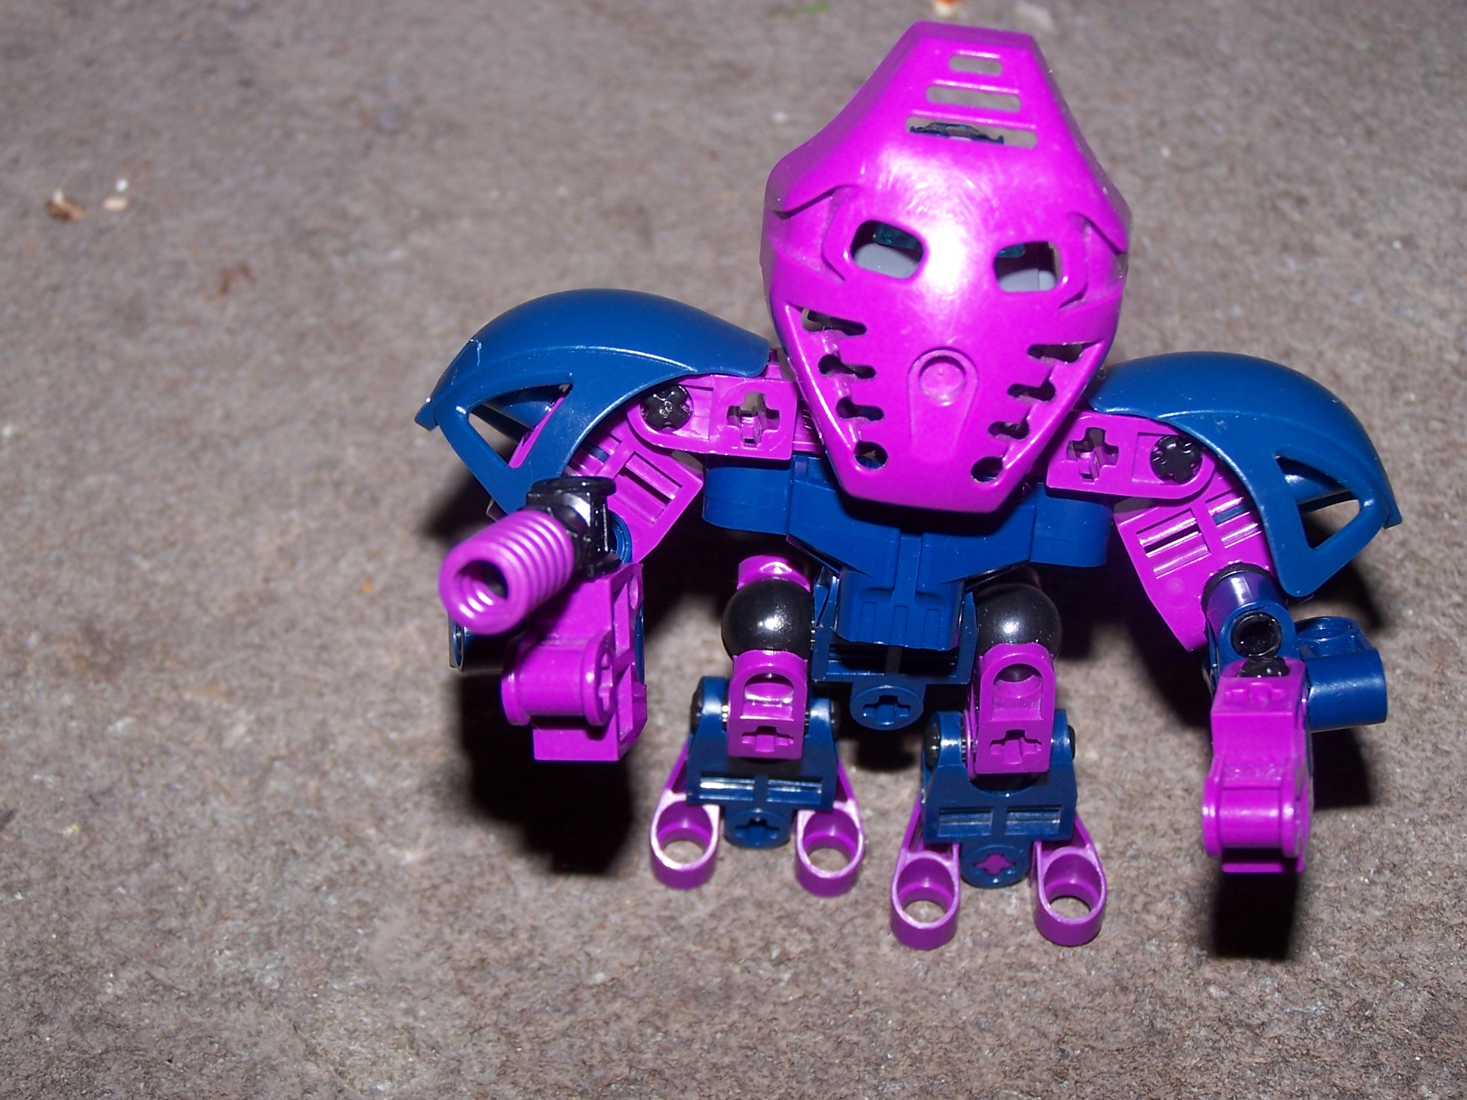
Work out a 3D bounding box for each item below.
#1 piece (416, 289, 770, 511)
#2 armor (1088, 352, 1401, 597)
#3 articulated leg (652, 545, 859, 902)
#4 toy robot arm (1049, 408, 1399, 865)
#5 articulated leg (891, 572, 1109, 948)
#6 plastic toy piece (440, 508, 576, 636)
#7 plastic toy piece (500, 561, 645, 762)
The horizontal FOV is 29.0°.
[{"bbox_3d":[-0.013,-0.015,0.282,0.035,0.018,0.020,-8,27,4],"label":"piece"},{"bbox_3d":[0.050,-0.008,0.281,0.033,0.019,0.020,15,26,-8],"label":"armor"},{"bbox_3d":[0.003,0.018,0.303,0.023,0.039,0.022,3,57,2],"label":"articulated leg"},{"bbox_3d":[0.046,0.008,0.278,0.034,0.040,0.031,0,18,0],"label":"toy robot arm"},{"bbox_3d":[0.029,0.022,0.300,0.023,0.040,0.025,0,57,0],"label":"articulated leg"},{"bbox_3d":[-0.018,0.002,0.234,0.008,0.008,0.013,0,13,13],"label":"plastic toy piece"},{"bbox_3d":[-0.015,0.010,0.264,0.010,0.016,0.018,3,99,18],"label":"plastic toy piece"}]

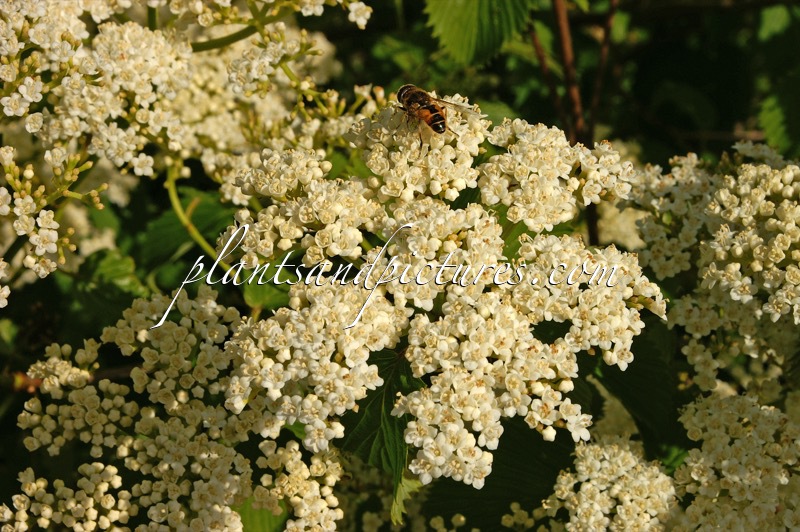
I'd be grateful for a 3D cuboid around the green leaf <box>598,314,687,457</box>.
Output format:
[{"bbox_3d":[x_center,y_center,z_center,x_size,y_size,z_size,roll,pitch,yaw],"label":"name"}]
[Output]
[{"bbox_3d":[0.059,0.029,0.490,0.024,0.036,0.011,0,15,0],"label":"green leaf"}]

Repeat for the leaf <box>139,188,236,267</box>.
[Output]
[{"bbox_3d":[-0.053,-0.010,0.500,0.026,0.016,0.017,0,23,0],"label":"leaf"}]

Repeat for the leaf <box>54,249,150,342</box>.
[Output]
[{"bbox_3d":[-0.076,0.007,0.510,0.025,0.024,0.012,0,15,0],"label":"leaf"}]

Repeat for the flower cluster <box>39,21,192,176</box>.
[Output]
[{"bbox_3d":[-0.066,-0.039,0.460,0.036,0.029,0.028,0,25,0],"label":"flower cluster"}]

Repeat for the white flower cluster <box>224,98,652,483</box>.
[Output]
[{"bbox_3d":[0.010,0.005,0.450,0.097,0.075,0.055,0,23,0],"label":"white flower cluster"}]

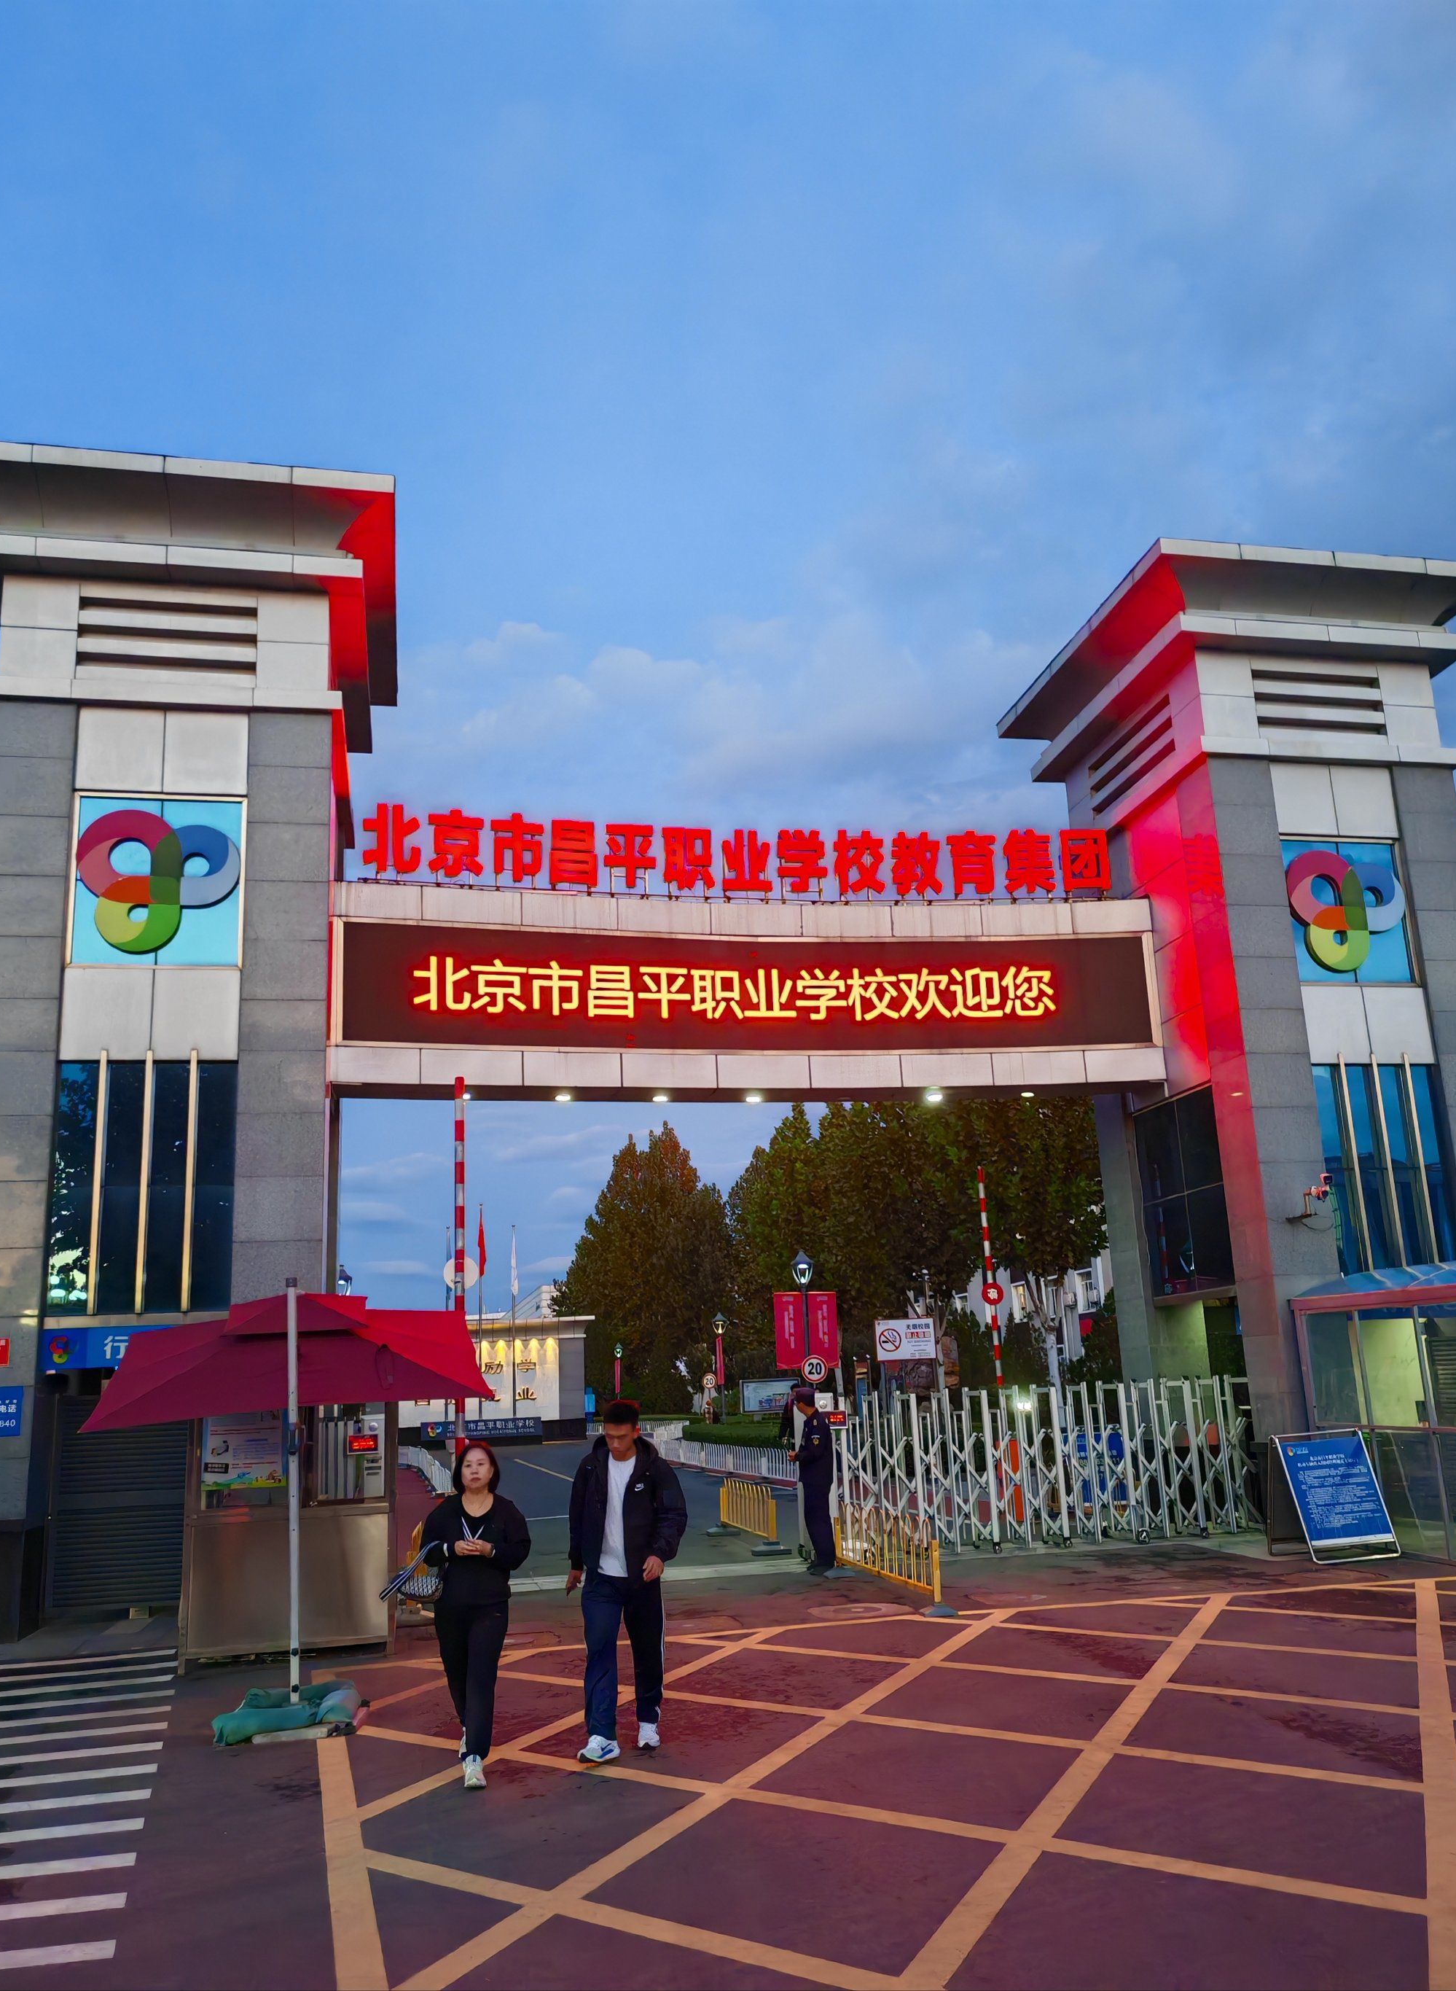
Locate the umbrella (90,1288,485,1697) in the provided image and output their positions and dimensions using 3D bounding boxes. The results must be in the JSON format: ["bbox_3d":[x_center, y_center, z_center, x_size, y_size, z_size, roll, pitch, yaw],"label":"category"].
[{"bbox_3d":[-3.000,3.361,10.853,2.530,2.550,2.566,2,-15,-18],"label":"umbrella"}]

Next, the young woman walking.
[{"bbox_3d":[-1.287,3.083,7.883,0.530,1.594,0.500,-3,-14,2],"label":"young woman walking"}]

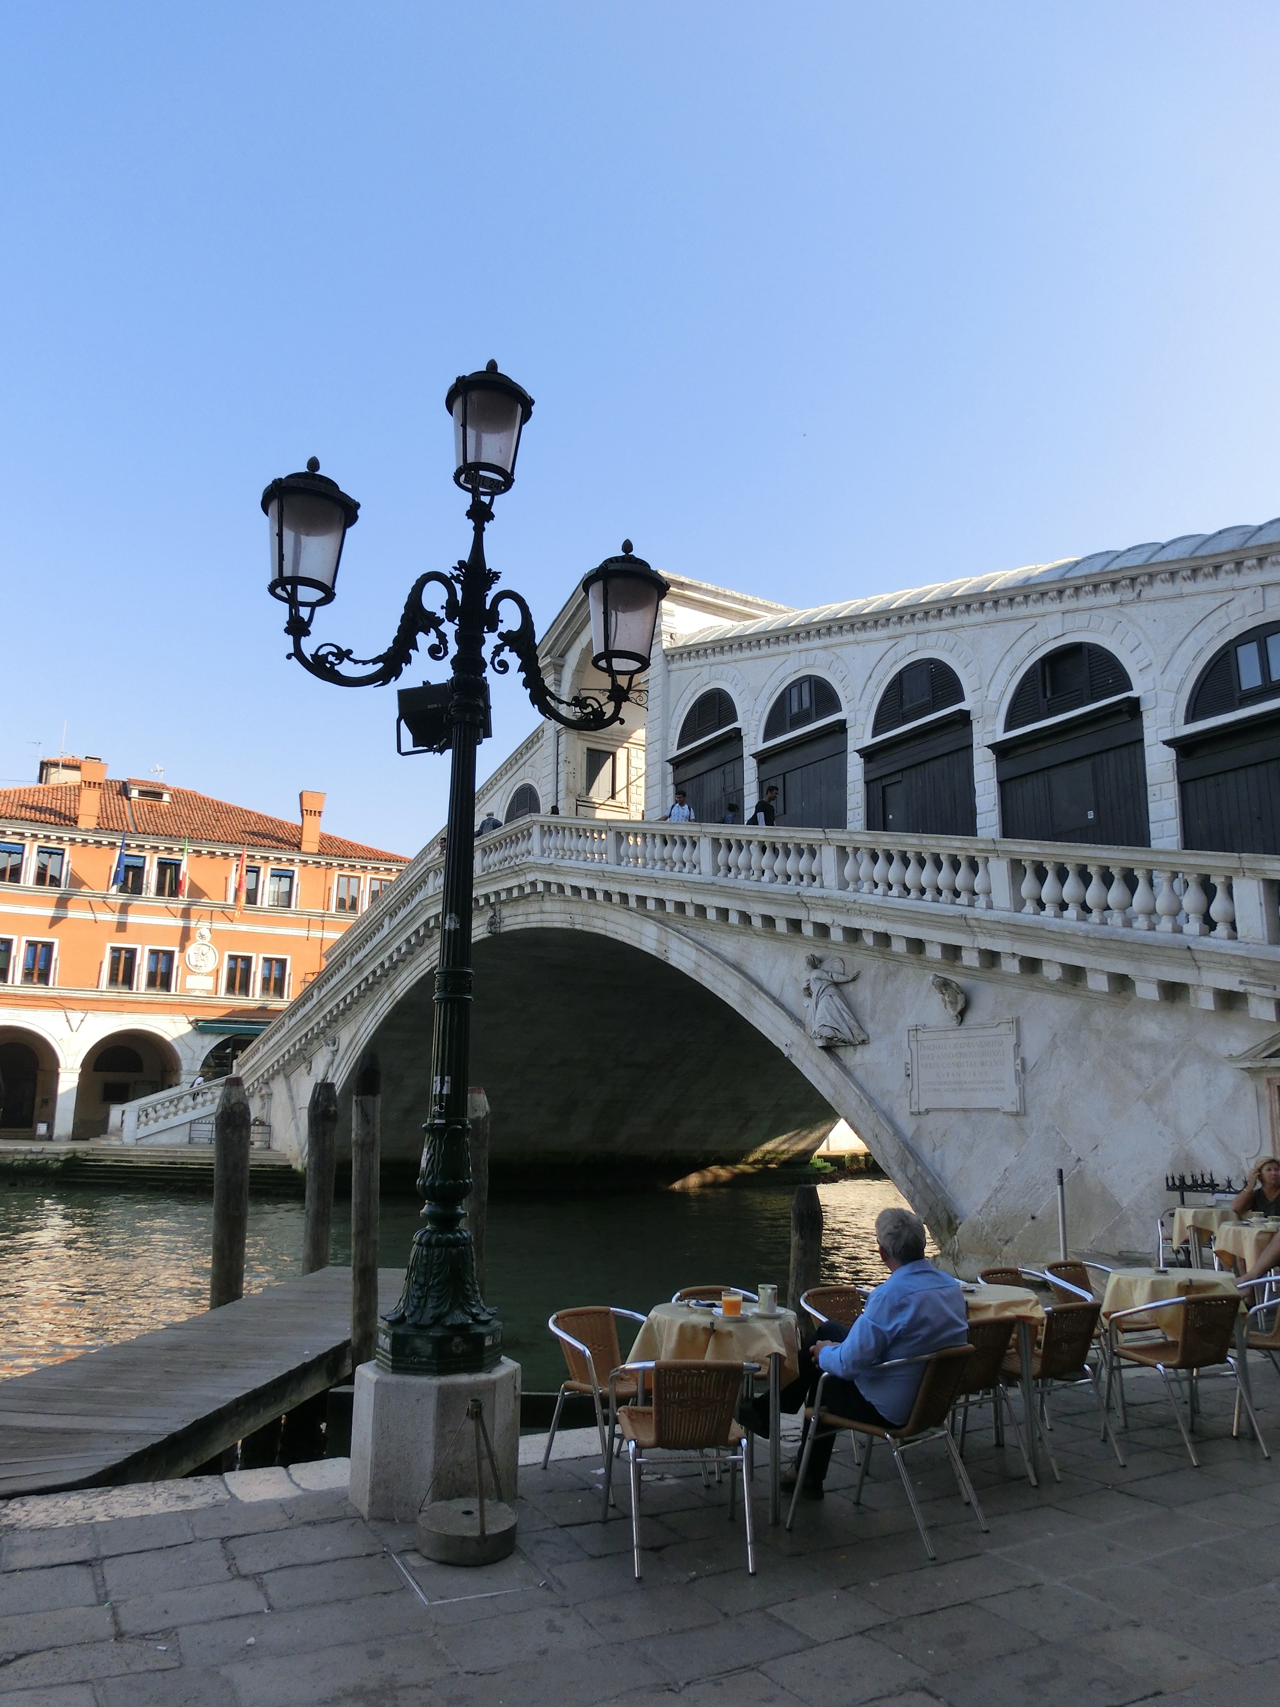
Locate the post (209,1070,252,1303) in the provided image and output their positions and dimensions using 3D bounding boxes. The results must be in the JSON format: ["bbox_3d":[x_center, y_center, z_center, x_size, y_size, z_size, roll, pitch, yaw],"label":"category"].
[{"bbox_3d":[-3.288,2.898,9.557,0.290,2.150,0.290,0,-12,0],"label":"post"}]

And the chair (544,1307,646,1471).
[{"bbox_3d":[-0.082,2.538,5.570,0.560,0.735,0.590,10,-16,-36],"label":"chair"}]

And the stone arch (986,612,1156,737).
[{"bbox_3d":[7.314,-3.259,20.411,0.400,1.870,3.380,9,-15,-32],"label":"stone arch"}]

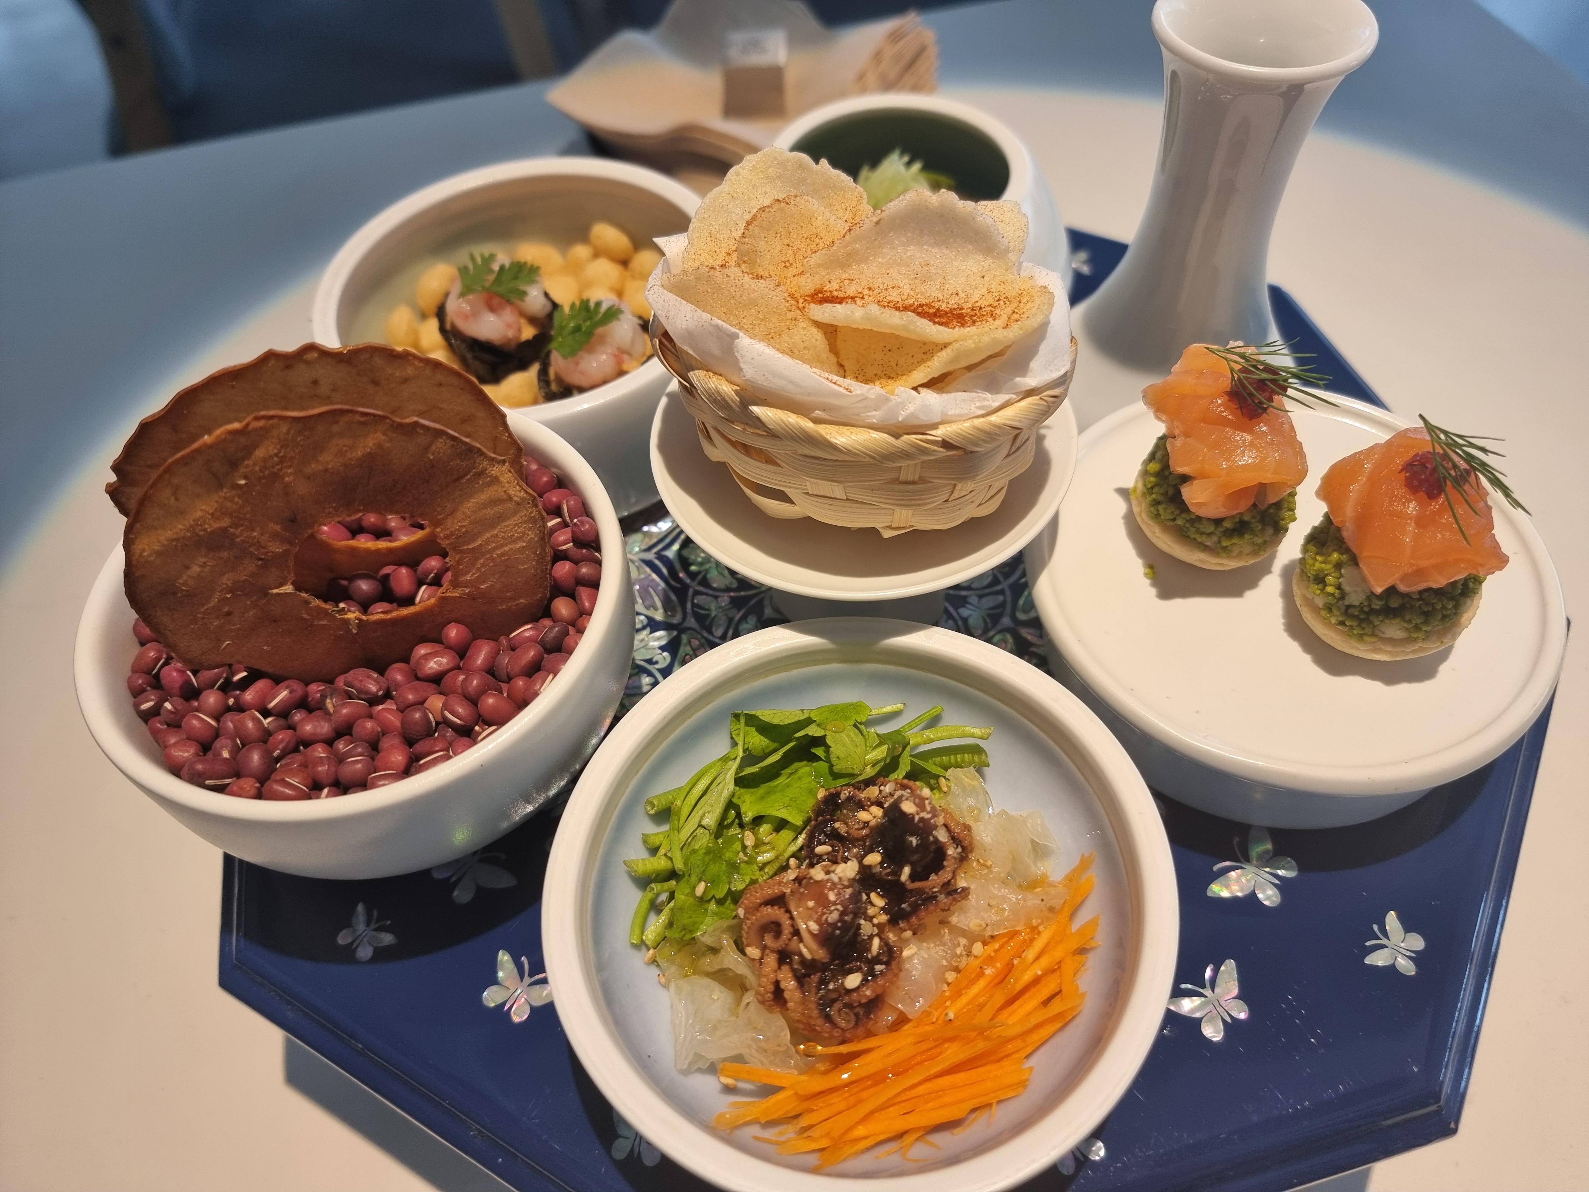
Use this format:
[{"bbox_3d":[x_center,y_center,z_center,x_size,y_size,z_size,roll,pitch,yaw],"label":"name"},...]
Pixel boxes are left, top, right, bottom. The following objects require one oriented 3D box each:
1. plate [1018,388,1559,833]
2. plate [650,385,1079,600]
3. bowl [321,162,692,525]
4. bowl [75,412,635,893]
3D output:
[{"bbox_3d":[0.103,0.000,0.239,0.106,0.025,0.106,-2,54,3],"label":"plate"},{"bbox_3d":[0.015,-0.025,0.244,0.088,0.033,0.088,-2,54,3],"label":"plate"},{"bbox_3d":[-0.066,-0.066,0.289,0.102,0.043,0.102,-2,54,3],"label":"bowl"},{"bbox_3d":[-0.085,0.011,0.233,0.103,0.045,0.103,-2,54,3],"label":"bowl"}]

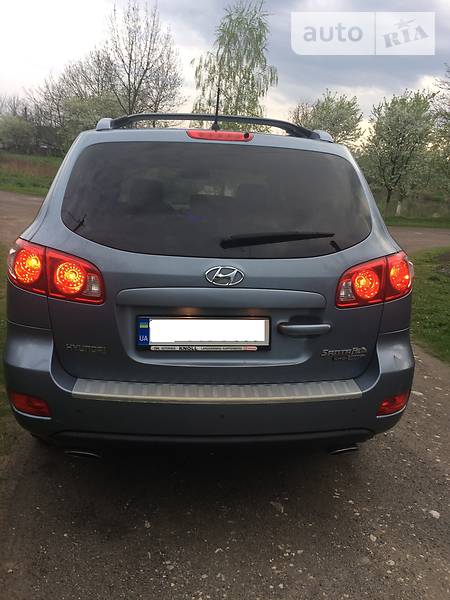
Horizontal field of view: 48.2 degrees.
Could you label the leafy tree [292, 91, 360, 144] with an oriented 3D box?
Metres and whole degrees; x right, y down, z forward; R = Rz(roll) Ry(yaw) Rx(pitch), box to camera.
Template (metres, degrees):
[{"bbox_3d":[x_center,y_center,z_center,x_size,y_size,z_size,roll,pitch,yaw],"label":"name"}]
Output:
[{"bbox_3d":[3.531,-5.253,17.923,3.000,4.200,3.000,1,15,-6],"label":"leafy tree"}]

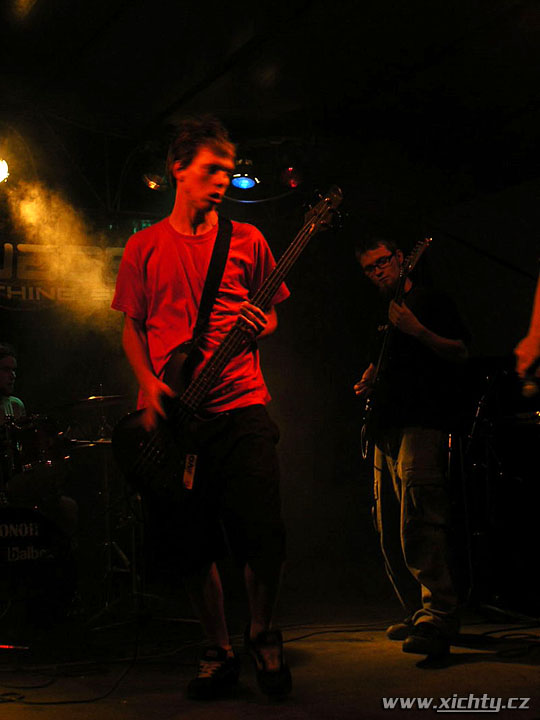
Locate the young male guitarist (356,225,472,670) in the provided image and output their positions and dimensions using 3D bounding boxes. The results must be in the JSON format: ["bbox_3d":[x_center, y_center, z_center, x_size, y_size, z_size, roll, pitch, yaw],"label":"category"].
[{"bbox_3d":[0.587,0.281,3.232,0.460,1.680,0.520,10,-15,-39],"label":"young male guitarist"}]

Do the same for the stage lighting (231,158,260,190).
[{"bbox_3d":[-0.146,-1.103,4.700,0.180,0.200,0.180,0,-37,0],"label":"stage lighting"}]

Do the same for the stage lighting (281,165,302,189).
[{"bbox_3d":[0.129,-1.103,4.750,0.170,0.200,0.170,-5,-54,22],"label":"stage lighting"}]

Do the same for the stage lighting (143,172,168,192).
[{"bbox_3d":[-0.681,-1.061,4.700,0.170,0.200,0.170,-8,-55,32],"label":"stage lighting"}]

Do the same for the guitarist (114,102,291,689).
[{"bbox_3d":[-0.203,0.070,2.408,0.550,1.750,0.450,2,-12,-11],"label":"guitarist"}]

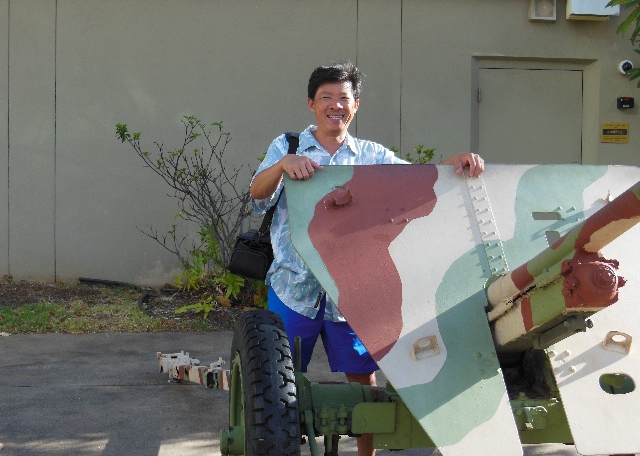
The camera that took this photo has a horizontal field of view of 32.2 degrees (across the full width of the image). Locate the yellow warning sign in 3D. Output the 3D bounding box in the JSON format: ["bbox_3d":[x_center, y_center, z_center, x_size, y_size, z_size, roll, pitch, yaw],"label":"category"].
[{"bbox_3d":[2.554,-0.820,9.620,0.250,0.178,0.010,0,4,-7],"label":"yellow warning sign"}]

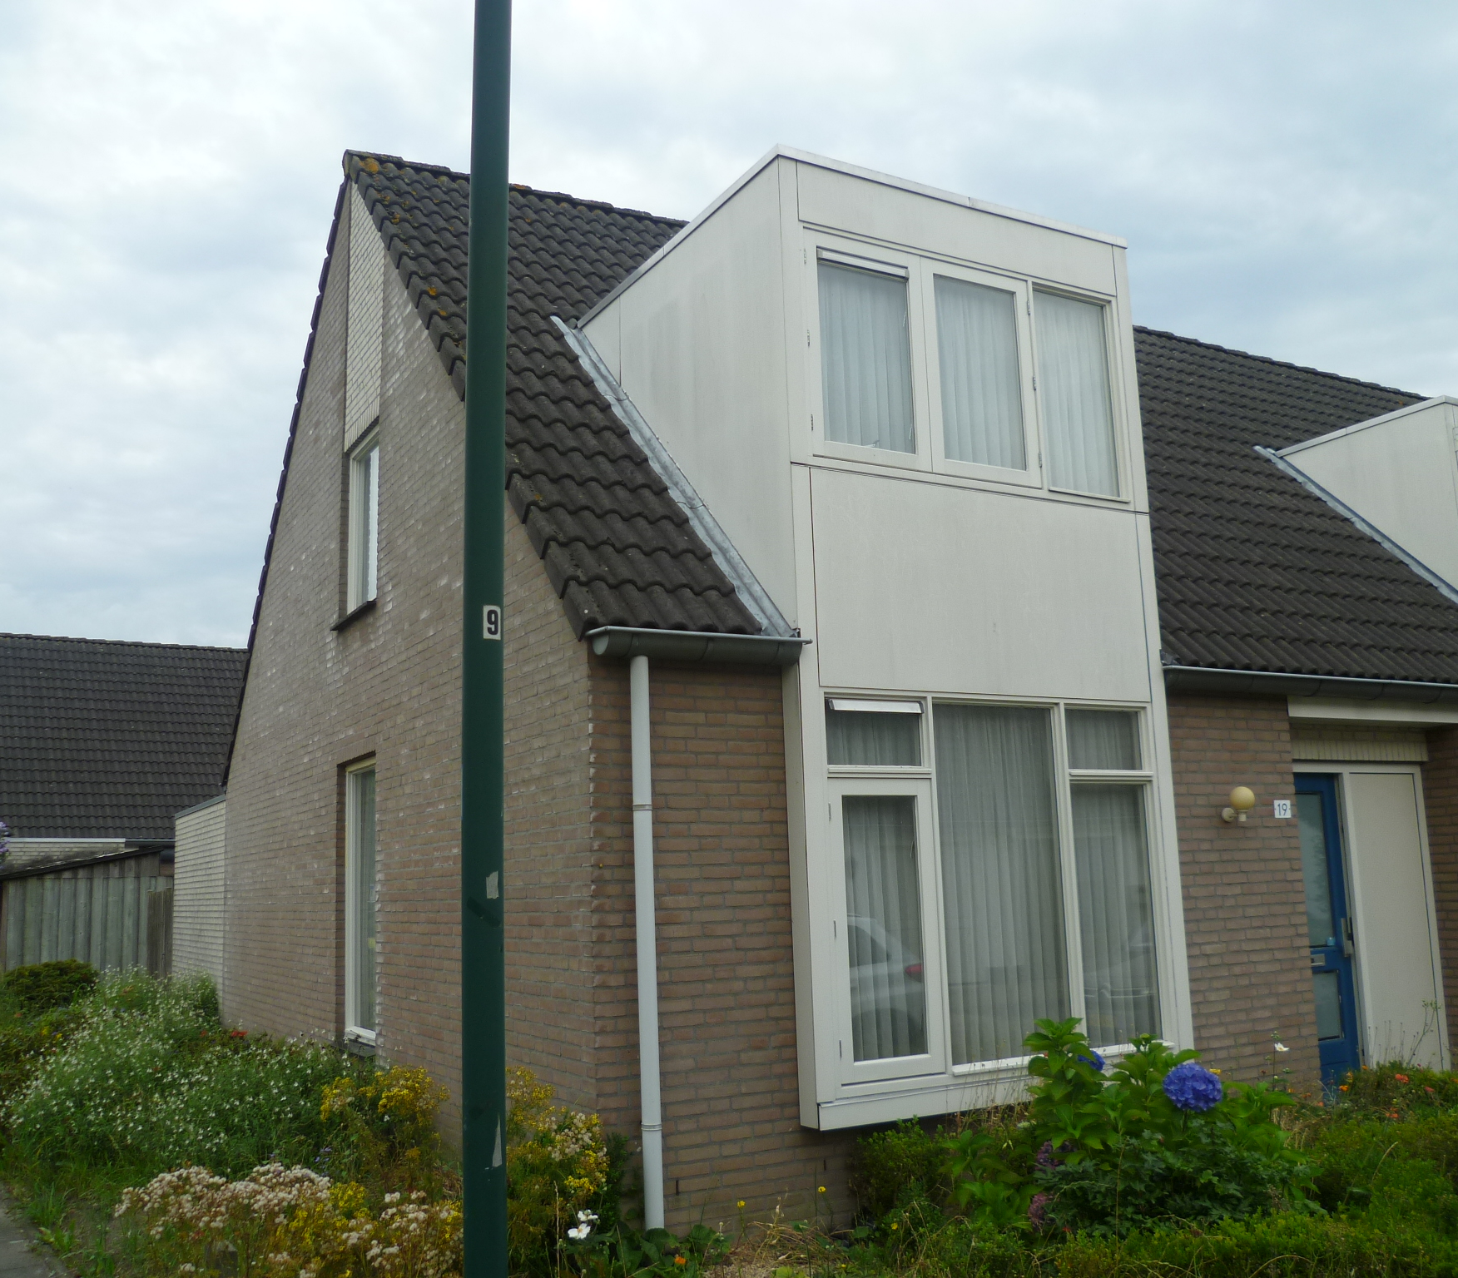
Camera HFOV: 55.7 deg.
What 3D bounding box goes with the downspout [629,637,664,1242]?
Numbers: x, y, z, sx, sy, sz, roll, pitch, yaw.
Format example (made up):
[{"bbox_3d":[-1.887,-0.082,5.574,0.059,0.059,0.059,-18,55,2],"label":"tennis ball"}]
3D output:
[{"bbox_3d":[-0.354,1.287,5.955,0.080,2.473,0.080,4,-11,-29],"label":"downspout"}]

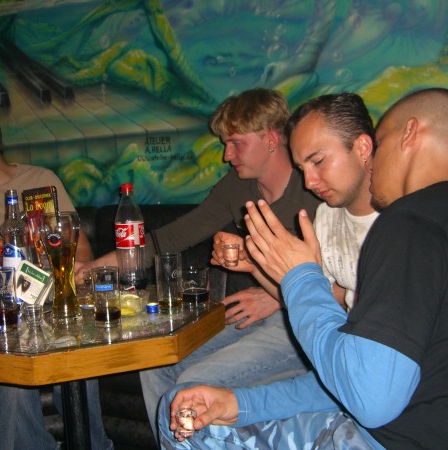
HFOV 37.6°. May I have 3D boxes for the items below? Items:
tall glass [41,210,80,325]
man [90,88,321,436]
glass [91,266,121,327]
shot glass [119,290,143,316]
[{"bbox_3d":[-0.358,0.091,1.481,0.089,0.236,0.089,-1,5,0],"label":"tall glass"},{"bbox_3d":[0.035,0.240,1.825,0.680,1.250,0.660,-6,6,-43],"label":"man"},{"bbox_3d":[-0.250,0.153,1.420,0.060,0.116,0.060,-1,5,0],"label":"glass"},{"bbox_3d":[-0.214,0.179,1.510,0.055,0.048,0.055,-1,5,0],"label":"shot glass"}]

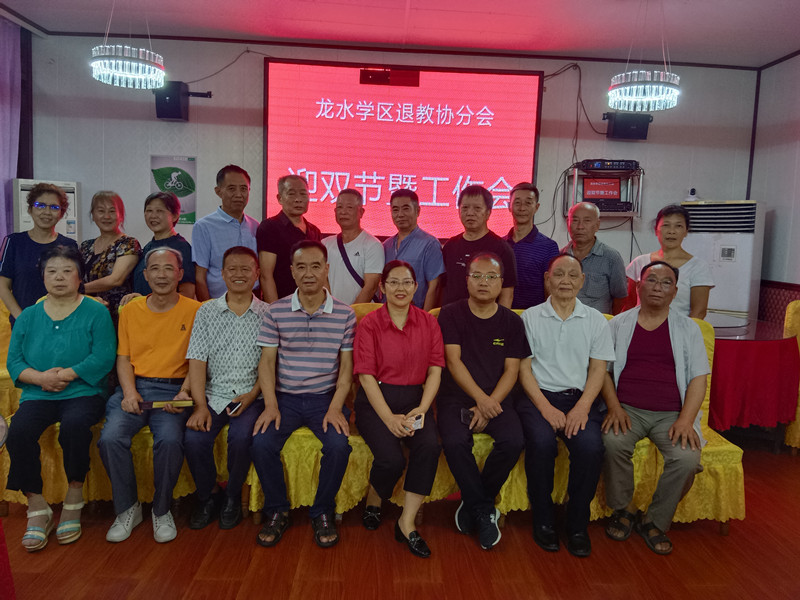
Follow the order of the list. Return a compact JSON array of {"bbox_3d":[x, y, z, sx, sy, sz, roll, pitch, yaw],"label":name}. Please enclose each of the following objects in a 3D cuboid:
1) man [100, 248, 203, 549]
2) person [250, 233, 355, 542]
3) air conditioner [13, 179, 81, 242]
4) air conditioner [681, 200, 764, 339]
[{"bbox_3d":[-1.180,0.385,2.901,0.520,1.256,0.760,1,6,-13],"label":"man"},{"bbox_3d":[-0.423,0.386,2.725,0.500,1.300,0.660,2,6,-2],"label":"person"},{"bbox_3d":[-2.770,-0.108,4.760,0.480,1.660,0.310,-1,7,-30],"label":"air conditioner"},{"bbox_3d":[2.637,0.058,5.022,0.550,1.710,0.380,7,8,36],"label":"air conditioner"}]

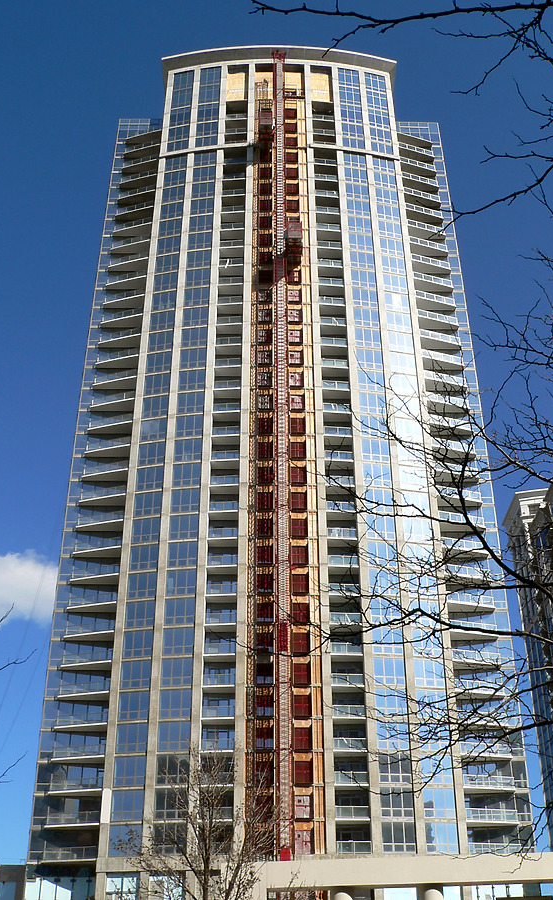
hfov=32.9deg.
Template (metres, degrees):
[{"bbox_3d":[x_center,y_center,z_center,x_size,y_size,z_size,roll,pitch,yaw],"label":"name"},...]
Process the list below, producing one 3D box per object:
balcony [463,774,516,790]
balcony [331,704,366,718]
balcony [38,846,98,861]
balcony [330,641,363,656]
[{"bbox_3d":[18.929,29.783,83.290,5.200,1.270,2.250,6,-32,-10],"label":"balcony"},{"bbox_3d":[6.460,23.670,83.480,2.900,1.300,1.550,0,-31,0],"label":"balcony"},{"bbox_3d":[-17.573,34.298,79.828,5.250,1.270,2.250,-6,-32,10],"label":"balcony"},{"bbox_3d":[6.526,18.729,86.770,2.950,1.250,1.550,2,-31,-3],"label":"balcony"}]

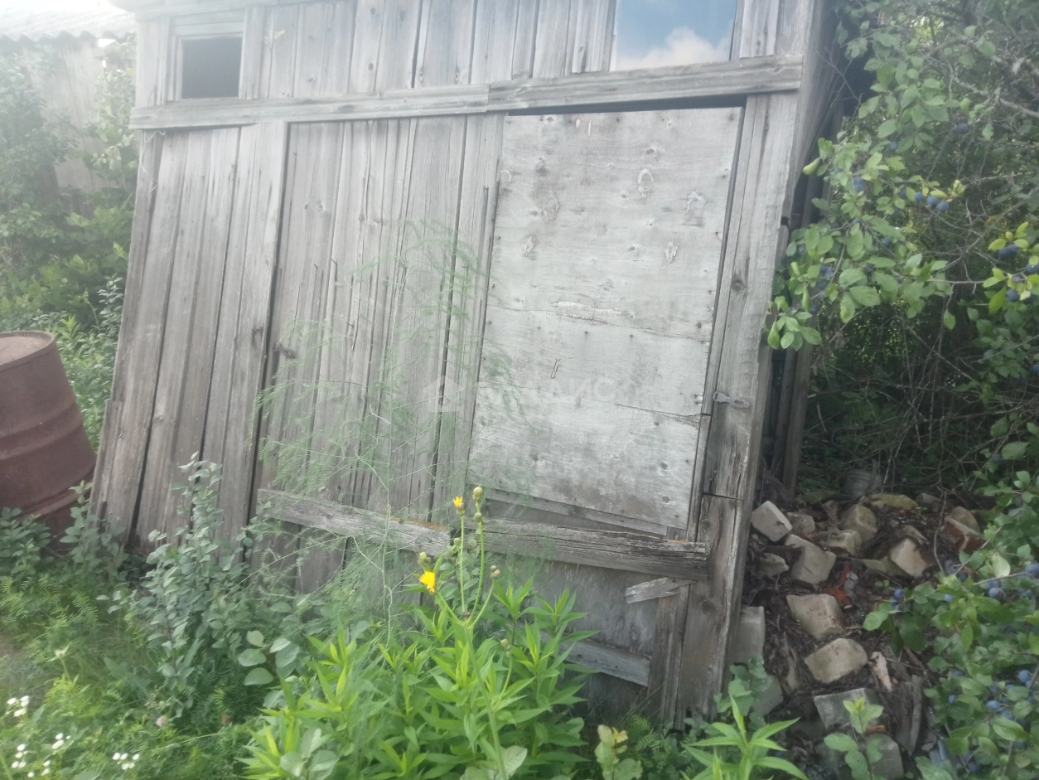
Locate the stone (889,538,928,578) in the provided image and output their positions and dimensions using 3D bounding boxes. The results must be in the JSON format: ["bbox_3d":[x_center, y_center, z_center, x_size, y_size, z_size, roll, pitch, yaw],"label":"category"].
[{"bbox_3d":[1.397,0.600,3.020,0.094,0.098,0.094,-6,13,-24],"label":"stone"}]

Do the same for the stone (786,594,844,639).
[{"bbox_3d":[0.931,0.714,2.650,0.136,0.089,0.150,0,12,0],"label":"stone"}]

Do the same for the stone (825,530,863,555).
[{"bbox_3d":[1.215,0.571,3.150,0.099,0.069,0.091,-3,12,-15],"label":"stone"}]

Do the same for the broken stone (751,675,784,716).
[{"bbox_3d":[0.641,0.794,2.170,0.075,0.085,0.075,6,18,17],"label":"broken stone"}]

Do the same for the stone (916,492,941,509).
[{"bbox_3d":[1.518,0.415,3.120,0.090,0.055,0.065,6,18,20],"label":"stone"}]

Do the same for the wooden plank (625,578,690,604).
[{"bbox_3d":[0.405,0.576,2.429,0.199,0.041,0.020,-18,-11,24],"label":"wooden plank"}]

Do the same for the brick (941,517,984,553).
[{"bbox_3d":[1.502,0.493,2.840,0.075,0.090,0.120,-14,22,-38],"label":"brick"}]

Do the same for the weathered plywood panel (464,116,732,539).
[{"bbox_3d":[0.210,-0.226,2.370,0.688,1.111,0.014,7,2,27],"label":"weathered plywood panel"}]

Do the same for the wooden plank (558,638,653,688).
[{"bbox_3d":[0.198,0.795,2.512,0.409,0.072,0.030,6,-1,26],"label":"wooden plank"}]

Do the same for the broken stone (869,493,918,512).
[{"bbox_3d":[1.601,0.482,3.600,0.173,0.060,0.114,0,12,0],"label":"broken stone"}]

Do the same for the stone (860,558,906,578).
[{"bbox_3d":[1.167,0.572,2.700,0.125,0.050,0.075,4,17,12],"label":"stone"}]

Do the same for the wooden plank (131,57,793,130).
[{"bbox_3d":[-0.422,-1.012,2.951,2.722,0.102,0.030,6,0,26],"label":"wooden plank"}]

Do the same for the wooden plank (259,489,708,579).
[{"bbox_3d":[-0.223,0.425,2.484,1.580,0.125,0.035,2,5,30],"label":"wooden plank"}]

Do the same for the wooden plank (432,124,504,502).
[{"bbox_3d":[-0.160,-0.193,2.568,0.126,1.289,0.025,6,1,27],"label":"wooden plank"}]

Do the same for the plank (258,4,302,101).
[{"bbox_3d":[-0.773,-1.086,2.693,0.159,0.300,0.022,9,9,29],"label":"plank"}]

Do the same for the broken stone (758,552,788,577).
[{"bbox_3d":[0.852,0.587,2.820,0.095,0.070,0.085,-11,24,-20],"label":"broken stone"}]

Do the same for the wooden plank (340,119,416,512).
[{"bbox_3d":[-0.504,-0.250,2.976,0.120,1.452,0.025,5,-1,26],"label":"wooden plank"}]

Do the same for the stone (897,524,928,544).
[{"bbox_3d":[1.499,0.549,3.200,0.087,0.055,0.070,0,12,0],"label":"stone"}]

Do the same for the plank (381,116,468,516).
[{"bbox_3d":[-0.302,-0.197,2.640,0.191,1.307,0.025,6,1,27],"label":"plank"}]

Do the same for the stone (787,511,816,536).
[{"bbox_3d":[1.004,0.476,3.000,0.100,0.075,0.085,-6,23,-10],"label":"stone"}]

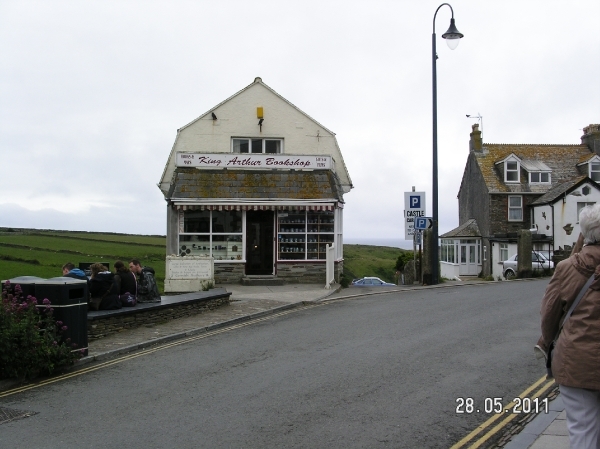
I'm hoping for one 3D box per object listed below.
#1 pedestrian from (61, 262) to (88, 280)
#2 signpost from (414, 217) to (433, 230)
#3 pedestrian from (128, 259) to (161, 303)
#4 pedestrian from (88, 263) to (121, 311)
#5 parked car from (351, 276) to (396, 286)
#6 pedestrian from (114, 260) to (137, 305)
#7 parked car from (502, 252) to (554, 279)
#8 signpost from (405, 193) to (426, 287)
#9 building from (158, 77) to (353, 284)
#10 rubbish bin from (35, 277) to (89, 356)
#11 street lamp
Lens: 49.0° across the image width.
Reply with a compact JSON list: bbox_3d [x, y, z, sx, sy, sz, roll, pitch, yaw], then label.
[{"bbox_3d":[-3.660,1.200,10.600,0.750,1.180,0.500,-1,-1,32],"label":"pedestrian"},{"bbox_3d":[3.890,-0.020,20.500,0.620,0.380,0.070,0,-1,7],"label":"signpost"},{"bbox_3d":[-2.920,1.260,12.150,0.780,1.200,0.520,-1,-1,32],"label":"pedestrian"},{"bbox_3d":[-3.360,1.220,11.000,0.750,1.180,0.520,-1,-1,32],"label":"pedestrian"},{"bbox_3d":[6.450,5.200,56.000,4.250,1.420,1.720,0,-1,0],"label":"parked car"},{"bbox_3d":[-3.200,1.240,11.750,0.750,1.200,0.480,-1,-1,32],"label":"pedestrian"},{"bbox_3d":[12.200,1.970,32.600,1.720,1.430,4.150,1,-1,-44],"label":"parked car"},{"bbox_3d":[3.630,0.345,20.700,0.690,3.050,0.120,0,-1,9],"label":"signpost"},{"bbox_3d":[-0.950,-1.400,24.600,6.400,6.700,8.500,0,-1,6],"label":"building"},{"bbox_3d":[-3.130,1.220,8.680,0.500,1.060,0.500,0,-1,24],"label":"rubbish bin"},{"bbox_3d":[4.530,-2.430,19.950,0.660,8.580,1.400,1,-1,-41],"label":"street lamp"}]

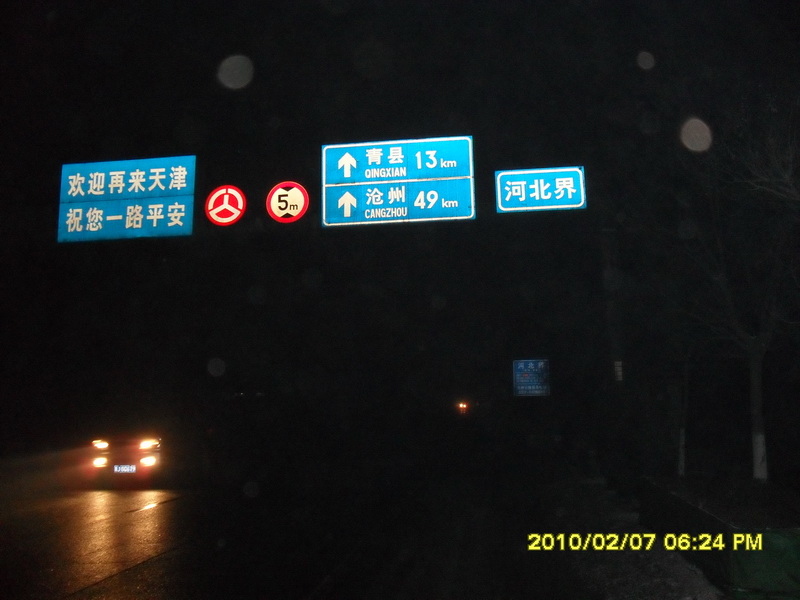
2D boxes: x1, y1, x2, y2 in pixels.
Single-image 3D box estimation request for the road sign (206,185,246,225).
[{"bbox_3d":[-4.086,-2.217,18.958,1.000,1.000,0.050,-2,-8,7],"label":"road sign"}]

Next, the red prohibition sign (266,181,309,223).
[{"bbox_3d":[-2.613,-2.276,18.783,1.000,1.000,0.050,-2,-8,7],"label":"red prohibition sign"}]

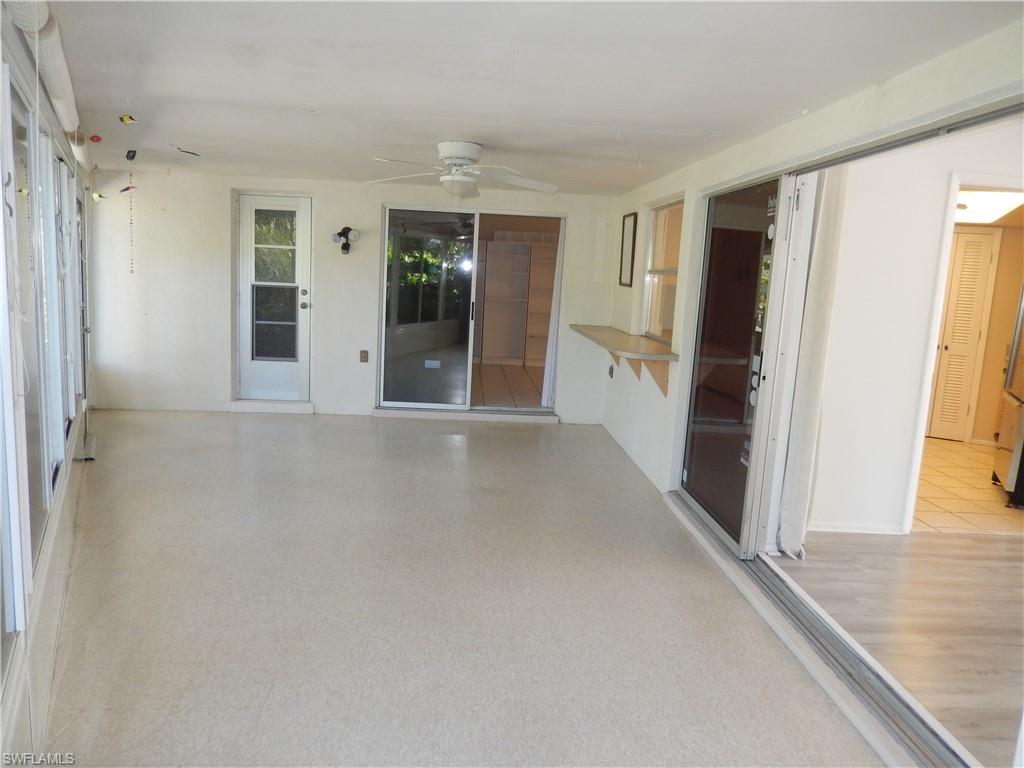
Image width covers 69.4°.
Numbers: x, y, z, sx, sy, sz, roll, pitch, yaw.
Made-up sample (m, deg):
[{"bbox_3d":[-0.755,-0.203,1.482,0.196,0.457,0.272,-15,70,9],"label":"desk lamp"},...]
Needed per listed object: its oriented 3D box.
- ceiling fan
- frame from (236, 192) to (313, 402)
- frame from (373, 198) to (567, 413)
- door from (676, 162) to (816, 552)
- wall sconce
[{"bbox_3d":[-0.332,-1.394,4.862,1.300,0.330,1.300,3,9,-4],"label":"ceiling fan"},{"bbox_3d":[-2.397,-0.836,7.481,0.711,2.060,0.050,3,9,-4],"label":"frame"},{"bbox_3d":[-0.431,-0.723,7.513,1.840,2.030,0.120,3,9,-4],"label":"frame"},{"bbox_3d":[1.389,-0.147,4.616,0.220,2.080,1.330,3,9,-4],"label":"door"},{"bbox_3d":[-1.614,-1.400,7.216,0.275,0.253,0.180,3,9,-4],"label":"wall sconce"}]

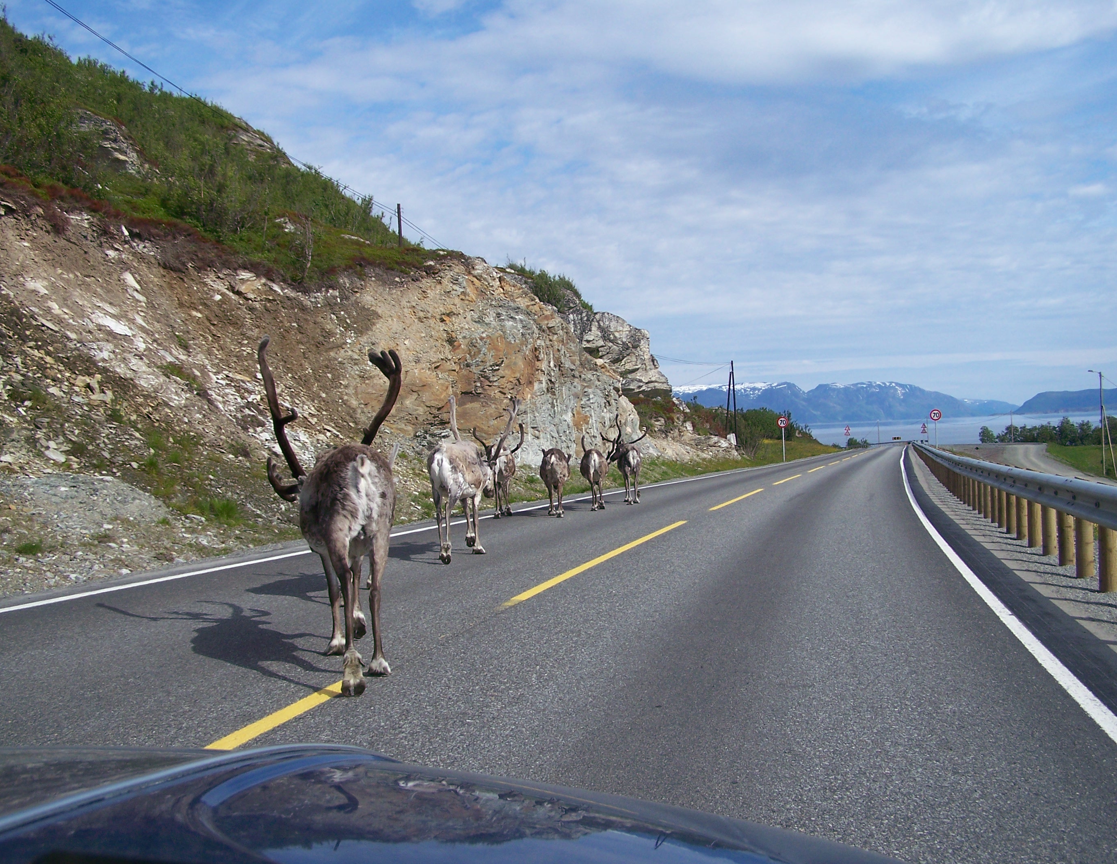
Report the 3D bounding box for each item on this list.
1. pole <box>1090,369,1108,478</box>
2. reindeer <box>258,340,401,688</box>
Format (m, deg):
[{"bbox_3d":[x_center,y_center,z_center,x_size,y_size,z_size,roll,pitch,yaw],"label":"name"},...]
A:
[{"bbox_3d":[41.007,-0.668,96.000,1.100,7.993,0.300,-2,0,0],"label":"pole"},{"bbox_3d":[-1.083,0.331,6.422,0.740,1.630,1.680,-2,0,-11],"label":"reindeer"}]

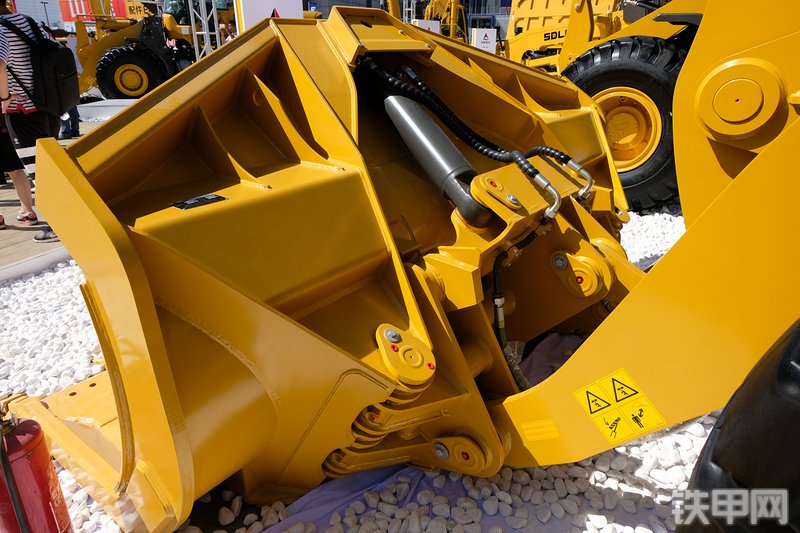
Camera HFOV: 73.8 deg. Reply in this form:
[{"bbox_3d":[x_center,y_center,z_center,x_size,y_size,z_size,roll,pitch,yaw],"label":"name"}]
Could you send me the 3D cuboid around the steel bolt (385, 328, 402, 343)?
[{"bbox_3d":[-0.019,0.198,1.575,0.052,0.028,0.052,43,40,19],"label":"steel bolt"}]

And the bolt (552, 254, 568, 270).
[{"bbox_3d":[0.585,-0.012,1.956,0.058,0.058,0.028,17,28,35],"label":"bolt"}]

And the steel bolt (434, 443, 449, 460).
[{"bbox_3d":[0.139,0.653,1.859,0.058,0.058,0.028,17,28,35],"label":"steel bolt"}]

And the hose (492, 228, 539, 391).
[{"bbox_3d":[0.442,0.167,2.084,0.230,0.710,0.100,17,28,35],"label":"hose"}]

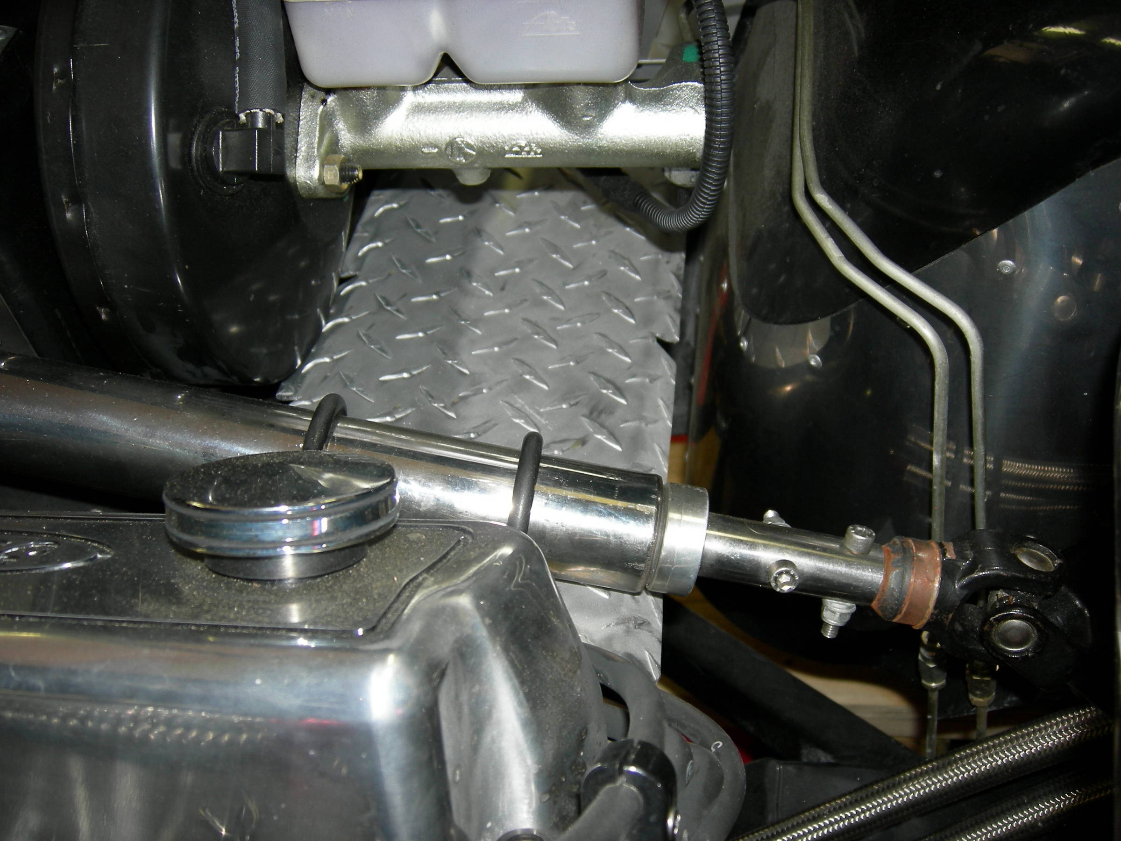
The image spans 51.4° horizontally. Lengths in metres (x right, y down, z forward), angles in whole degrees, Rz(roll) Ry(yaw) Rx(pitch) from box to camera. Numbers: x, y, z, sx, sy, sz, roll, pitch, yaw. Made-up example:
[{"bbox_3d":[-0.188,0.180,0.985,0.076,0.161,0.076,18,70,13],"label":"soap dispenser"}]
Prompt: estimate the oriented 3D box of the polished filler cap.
[{"bbox_3d":[-0.083,0.029,0.351,0.068,0.024,0.068,-1,12,0],"label":"polished filler cap"}]

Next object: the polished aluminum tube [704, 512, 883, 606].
[{"bbox_3d":[0.084,0.050,0.420,0.068,0.024,0.024,11,90,-2],"label":"polished aluminum tube"}]

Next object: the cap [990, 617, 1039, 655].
[{"bbox_3d":[0.160,0.074,0.410,0.017,0.017,0.007,6,30,11],"label":"cap"}]

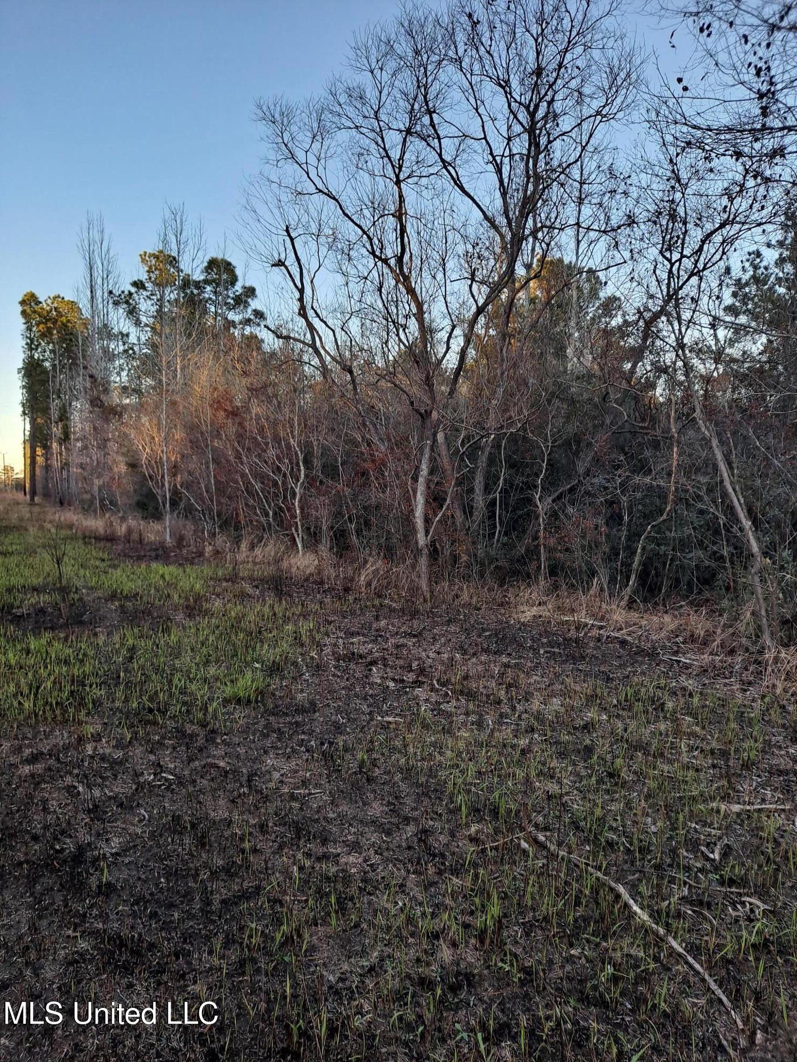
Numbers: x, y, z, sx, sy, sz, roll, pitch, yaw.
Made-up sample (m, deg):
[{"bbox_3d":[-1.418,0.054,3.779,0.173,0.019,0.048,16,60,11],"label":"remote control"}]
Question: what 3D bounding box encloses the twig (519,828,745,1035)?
[{"bbox_3d":[0.783,1.313,2.643,0.175,0.065,1.230,-1,4,-20],"label":"twig"}]

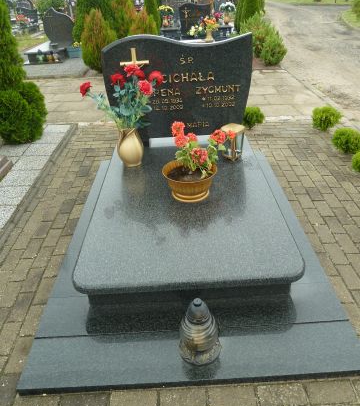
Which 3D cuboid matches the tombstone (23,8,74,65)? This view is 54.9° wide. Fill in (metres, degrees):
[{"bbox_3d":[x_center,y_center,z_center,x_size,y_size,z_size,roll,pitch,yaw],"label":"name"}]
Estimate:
[{"bbox_3d":[-3.166,-4.235,8.670,1.020,1.080,1.800,-3,32,0],"label":"tombstone"}]

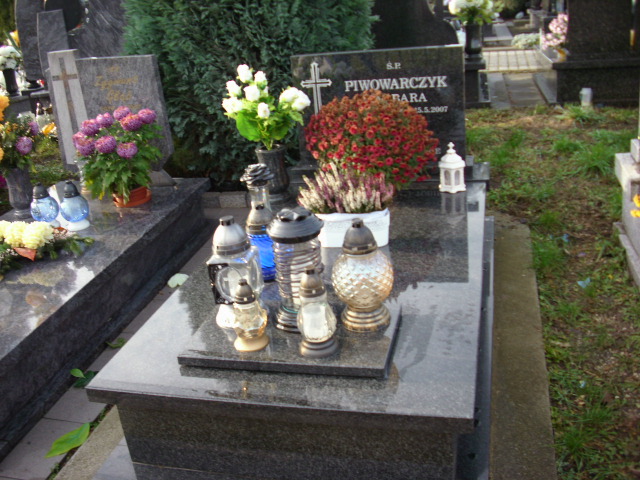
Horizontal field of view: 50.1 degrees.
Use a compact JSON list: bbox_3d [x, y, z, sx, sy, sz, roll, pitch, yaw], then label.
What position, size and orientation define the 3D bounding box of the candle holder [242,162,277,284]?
[{"bbox_3d":[-0.197,-0.065,2.277,0.125,0.372,0.125,1,22,14],"label":"candle holder"}]

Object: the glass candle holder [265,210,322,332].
[{"bbox_3d":[-0.064,0.081,1.929,0.154,0.342,0.154,1,23,14],"label":"glass candle holder"}]

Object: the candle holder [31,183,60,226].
[{"bbox_3d":[-1.381,-0.183,3.424,0.139,0.210,0.139,1,23,14],"label":"candle holder"}]

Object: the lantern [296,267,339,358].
[{"bbox_3d":[-0.010,0.178,1.736,0.100,0.229,0.100,1,22,14],"label":"lantern"}]

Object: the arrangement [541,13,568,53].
[{"bbox_3d":[2.403,-2.108,6.950,0.320,0.350,0.300,1,22,14],"label":"arrangement"}]

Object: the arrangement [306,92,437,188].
[{"bbox_3d":[0.220,-0.408,2.931,0.570,0.477,0.541,1,23,14],"label":"arrangement"}]

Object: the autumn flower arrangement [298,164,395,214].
[{"bbox_3d":[0.097,-0.188,2.499,0.335,0.175,0.210,1,22,14],"label":"autumn flower arrangement"}]

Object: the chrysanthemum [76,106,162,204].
[{"bbox_3d":[-1.037,-0.442,3.591,0.440,0.497,0.418,1,23,14],"label":"chrysanthemum"}]

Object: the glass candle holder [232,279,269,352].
[{"bbox_3d":[-0.197,0.198,1.867,0.091,0.197,0.091,1,23,14],"label":"glass candle holder"}]

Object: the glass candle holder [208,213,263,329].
[{"bbox_3d":[-0.234,0.087,1.910,0.130,0.310,0.130,1,22,14],"label":"glass candle holder"}]

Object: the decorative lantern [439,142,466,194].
[{"bbox_3d":[0.579,-0.327,3.010,0.118,0.200,0.110,1,22,14],"label":"decorative lantern"}]

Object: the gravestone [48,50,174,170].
[{"bbox_3d":[-1.169,-0.725,3.842,0.665,0.680,0.085,1,18,14],"label":"gravestone"}]

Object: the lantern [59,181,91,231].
[{"bbox_3d":[-1.201,-0.179,3.320,0.135,0.206,0.135,1,22,14],"label":"lantern"}]

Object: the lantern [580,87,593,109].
[{"bbox_3d":[2.317,-1.245,5.953,0.096,0.184,0.096,1,23,14],"label":"lantern"}]

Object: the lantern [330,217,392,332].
[{"bbox_3d":[0.117,0.089,1.914,0.180,0.306,0.180,1,23,14],"label":"lantern"}]

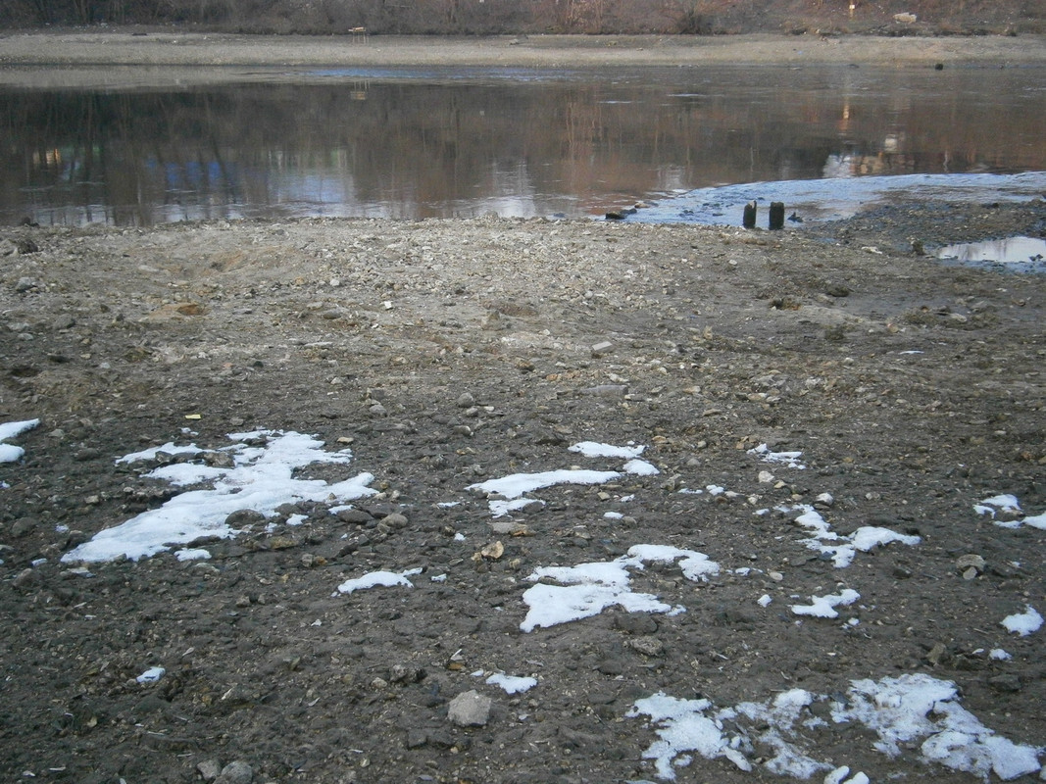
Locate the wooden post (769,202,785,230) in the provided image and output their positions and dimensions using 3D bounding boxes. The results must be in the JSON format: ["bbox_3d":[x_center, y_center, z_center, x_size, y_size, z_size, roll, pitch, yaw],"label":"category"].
[{"bbox_3d":[2.503,-1.735,14.000,0.145,0.260,0.145,3,15,10],"label":"wooden post"}]

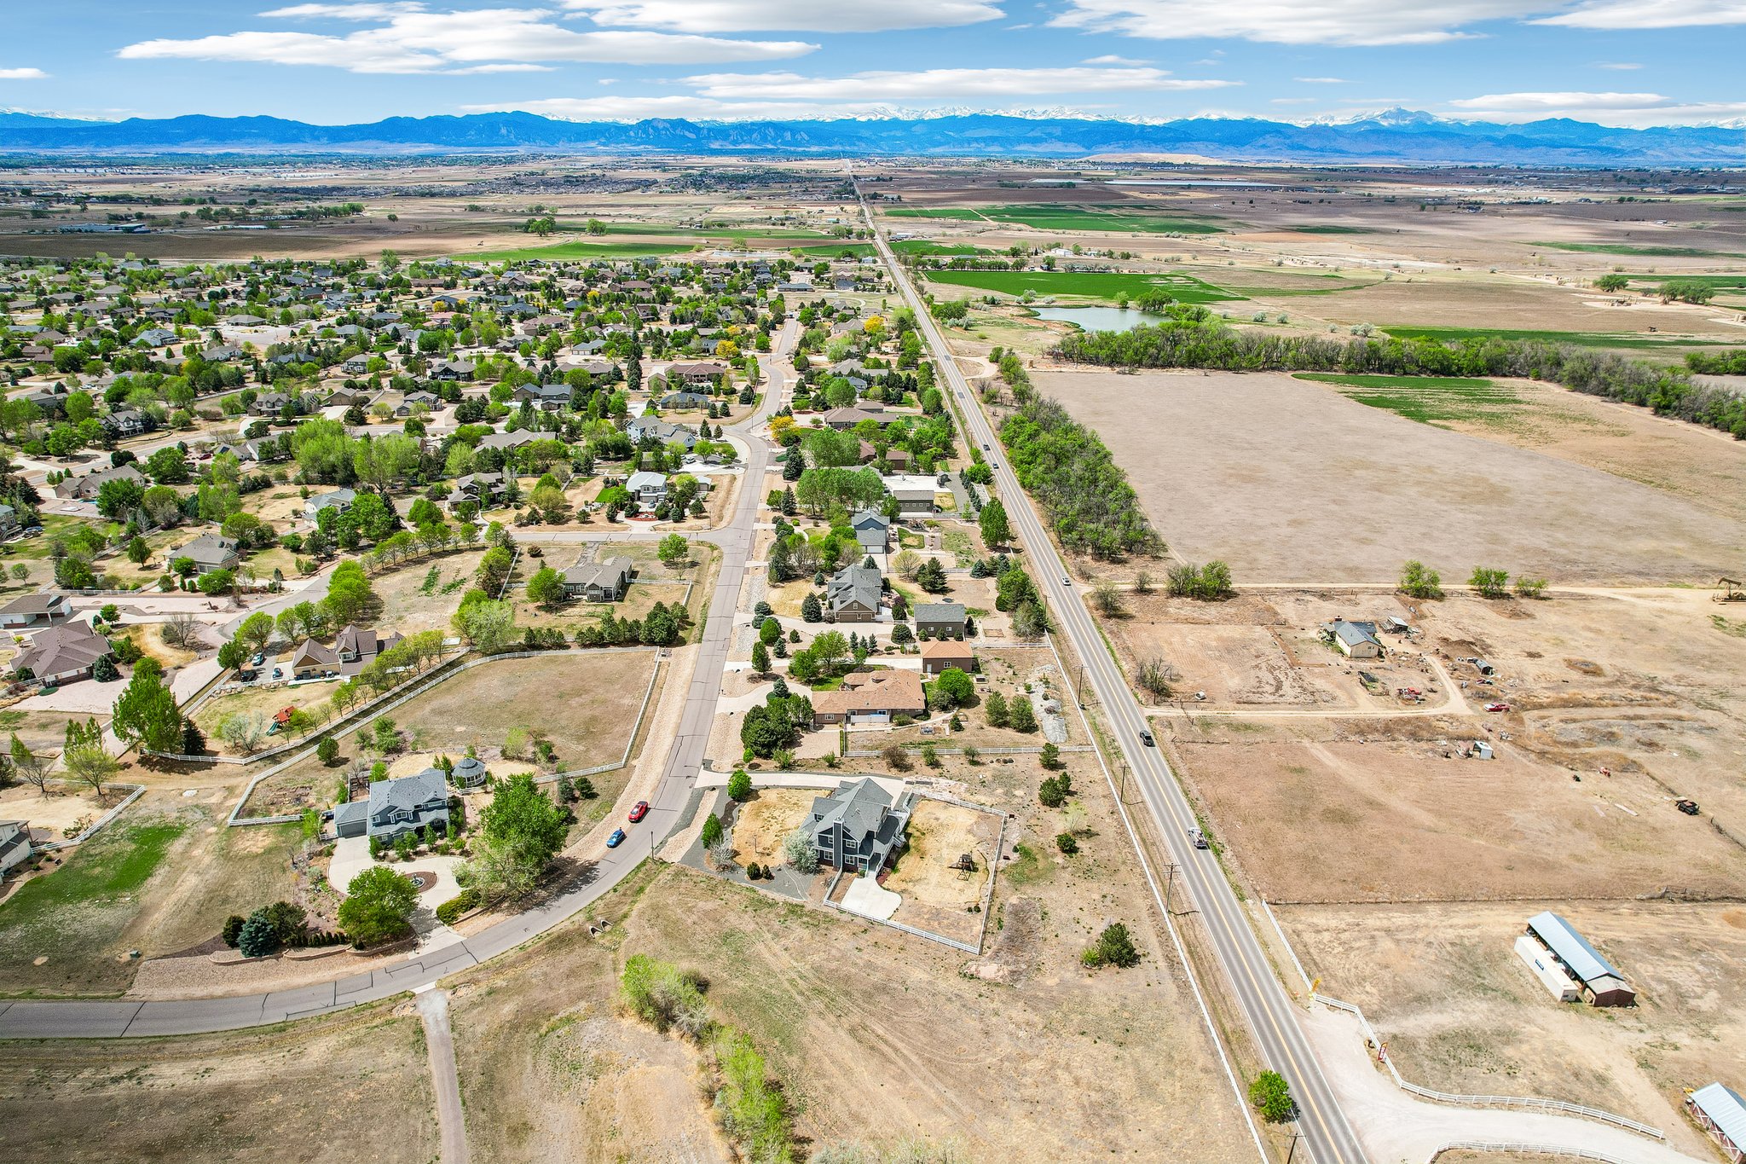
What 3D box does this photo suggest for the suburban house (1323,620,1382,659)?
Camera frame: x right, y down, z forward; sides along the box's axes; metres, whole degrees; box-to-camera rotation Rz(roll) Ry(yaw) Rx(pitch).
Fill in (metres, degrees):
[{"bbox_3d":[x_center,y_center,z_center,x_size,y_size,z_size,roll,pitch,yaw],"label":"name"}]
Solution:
[{"bbox_3d":[129.850,14.770,284.010,11.300,4.900,14.500,0,22,0],"label":"suburban house"}]

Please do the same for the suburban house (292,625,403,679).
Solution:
[{"bbox_3d":[-133.780,17.340,272.790,24.800,8.500,17.000,-6,23,-15],"label":"suburban house"}]

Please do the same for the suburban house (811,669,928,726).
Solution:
[{"bbox_3d":[-0.970,26.280,253.880,26.400,6.000,19.000,0,22,0],"label":"suburban house"}]

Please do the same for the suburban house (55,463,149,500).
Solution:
[{"bbox_3d":[-299.680,-38.650,414.230,18.500,7.000,23.000,9,23,20],"label":"suburban house"}]

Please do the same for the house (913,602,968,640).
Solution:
[{"bbox_3d":[18.550,9.600,294.490,13.800,6.700,13.300,0,22,0],"label":"house"}]

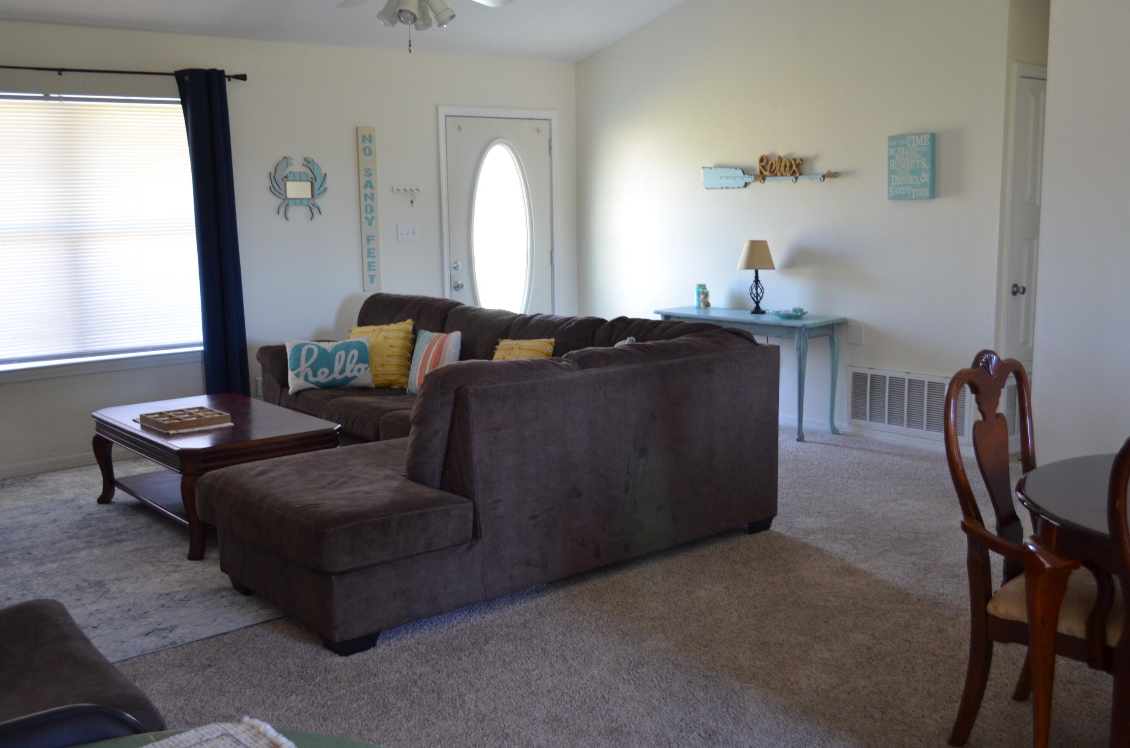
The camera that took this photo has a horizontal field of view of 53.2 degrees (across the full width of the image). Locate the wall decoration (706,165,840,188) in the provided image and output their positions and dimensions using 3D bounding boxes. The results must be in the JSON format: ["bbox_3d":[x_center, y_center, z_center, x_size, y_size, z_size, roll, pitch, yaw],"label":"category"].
[{"bbox_3d":[1.257,-1.233,7.050,0.050,0.142,1.110,-8,12,-39],"label":"wall decoration"}]

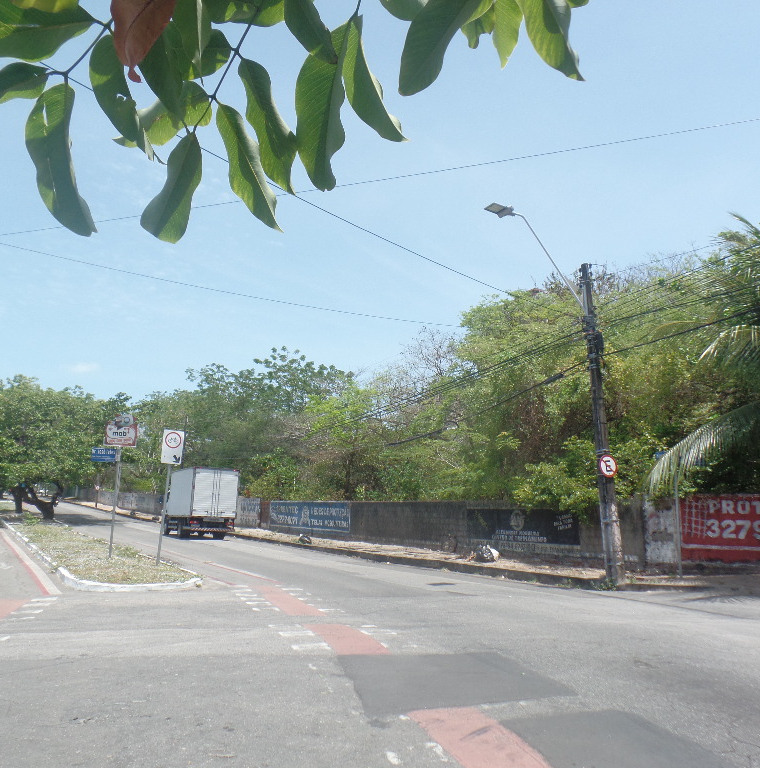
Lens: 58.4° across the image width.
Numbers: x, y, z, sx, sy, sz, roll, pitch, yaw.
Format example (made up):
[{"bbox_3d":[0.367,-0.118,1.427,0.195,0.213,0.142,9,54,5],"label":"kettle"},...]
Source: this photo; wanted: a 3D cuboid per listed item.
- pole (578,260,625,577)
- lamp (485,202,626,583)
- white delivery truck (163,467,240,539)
[{"bbox_3d":[4.990,0.745,15.442,0.420,7.292,0.420,6,-12,-26],"label":"pole"},{"bbox_3d":[3.771,0.176,14.919,3.136,8.209,0.450,6,-12,-26],"label":"lamp"},{"bbox_3d":[-9.549,6.293,35.743,2.200,3.241,7.000,6,-12,-28],"label":"white delivery truck"}]

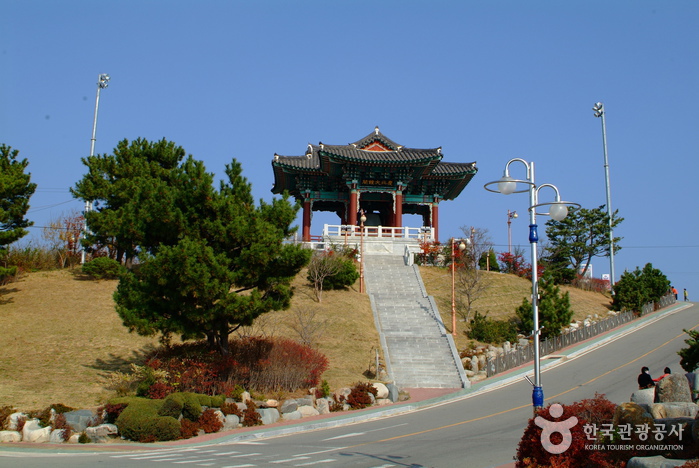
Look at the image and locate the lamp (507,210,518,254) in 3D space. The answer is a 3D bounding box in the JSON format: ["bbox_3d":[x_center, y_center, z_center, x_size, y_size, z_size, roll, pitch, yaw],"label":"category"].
[{"bbox_3d":[12.000,0.698,60.000,0.800,4.700,0.450,1,-13,0],"label":"lamp"}]

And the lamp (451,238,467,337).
[{"bbox_3d":[6.032,2.926,45.388,0.850,5.525,0.420,0,-12,0],"label":"lamp"}]

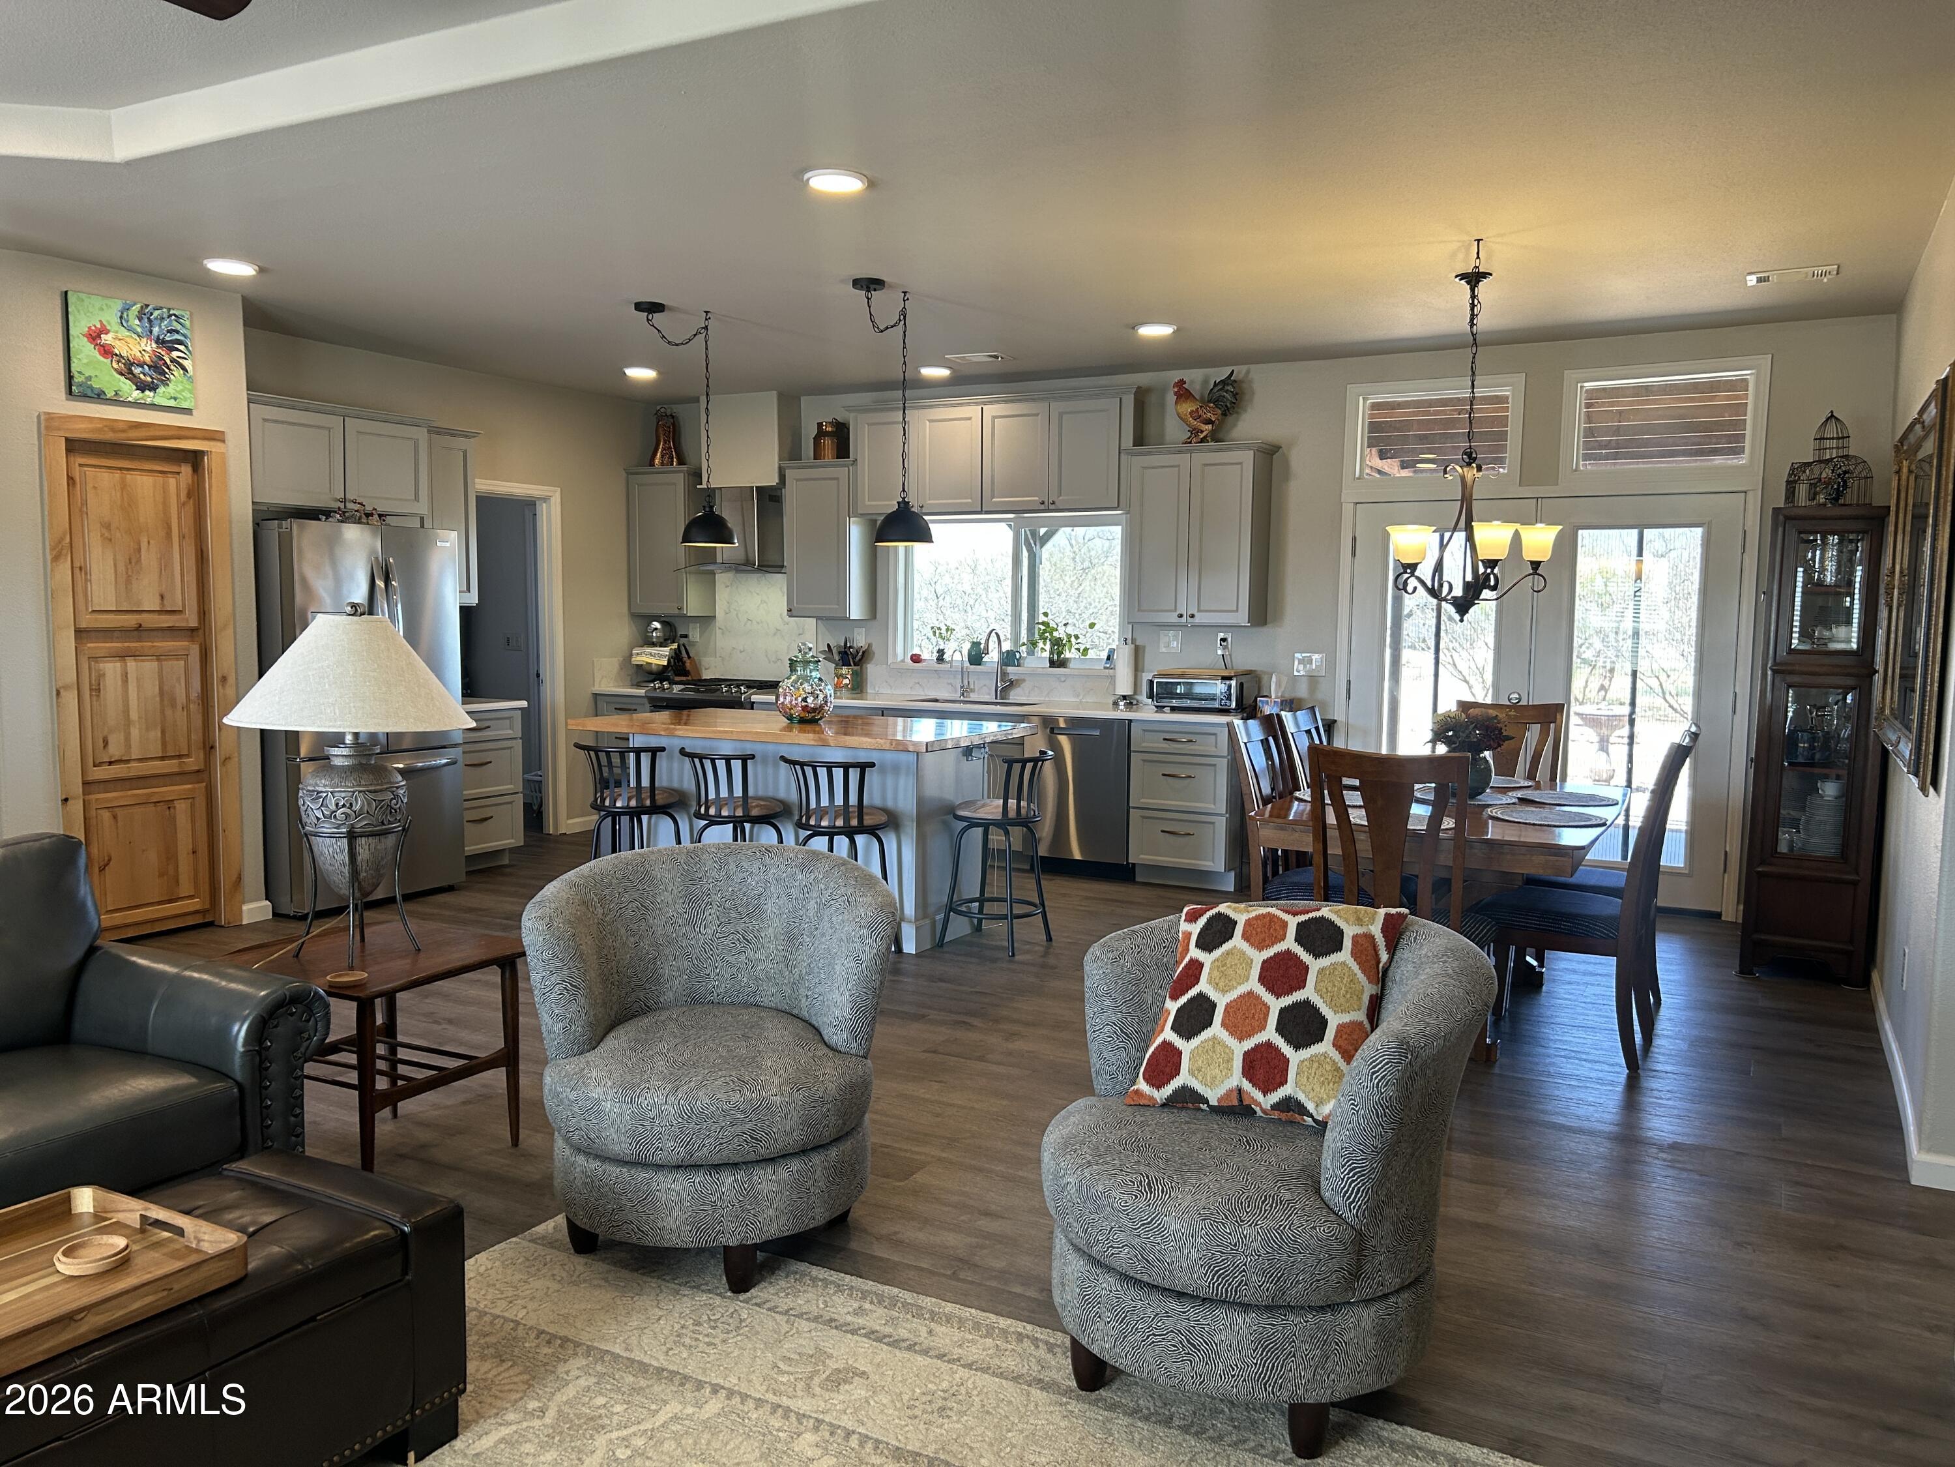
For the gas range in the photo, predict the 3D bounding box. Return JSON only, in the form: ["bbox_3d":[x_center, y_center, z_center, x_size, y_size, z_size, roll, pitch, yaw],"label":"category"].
[{"bbox_3d":[-1.577,0.182,9.374,0.760,0.940,0.690,3,6,29],"label":"gas range"}]

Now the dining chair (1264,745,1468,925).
[{"bbox_3d":[1.308,0.559,4.503,0.480,1.080,0.590,3,6,29],"label":"dining chair"}]

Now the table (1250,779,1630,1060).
[{"bbox_3d":[1.760,0.636,5.415,1.055,0.770,1.690,3,6,28],"label":"table"}]

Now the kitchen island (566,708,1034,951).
[{"bbox_3d":[-0.798,0.412,6.707,1.880,0.930,1.030,3,6,28],"label":"kitchen island"}]

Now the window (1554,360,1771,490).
[{"bbox_3d":[3.264,-1.462,6.991,0.883,0.580,0.090,3,6,29],"label":"window"}]

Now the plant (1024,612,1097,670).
[{"bbox_3d":[0.480,-0.543,8.538,0.420,0.330,0.300,3,6,29],"label":"plant"}]

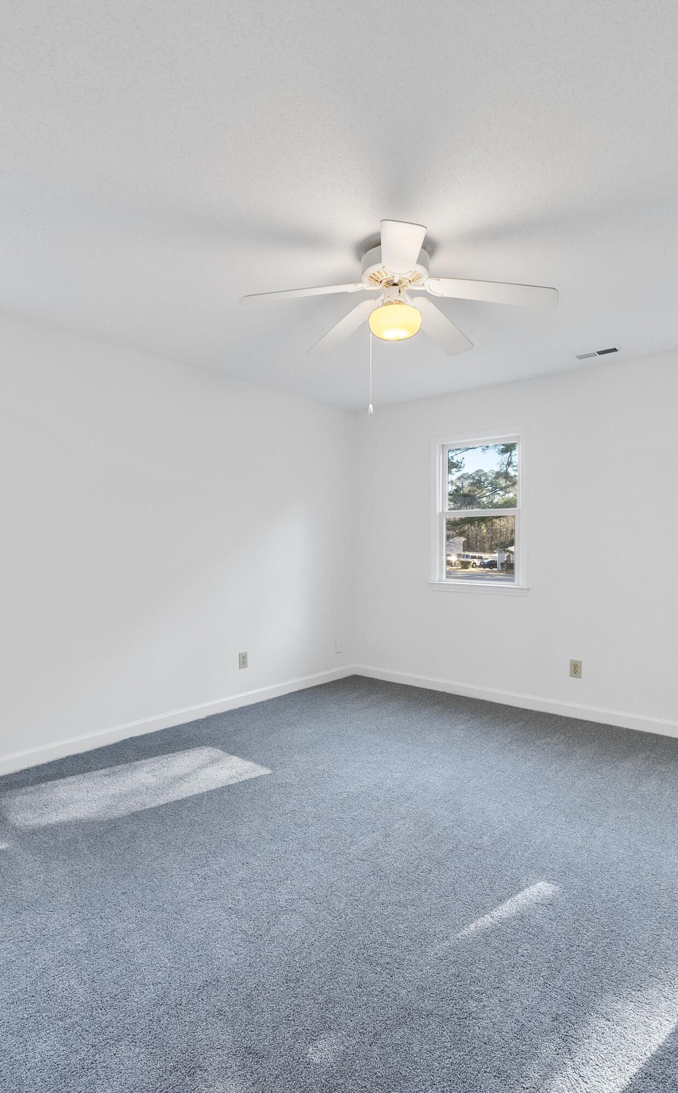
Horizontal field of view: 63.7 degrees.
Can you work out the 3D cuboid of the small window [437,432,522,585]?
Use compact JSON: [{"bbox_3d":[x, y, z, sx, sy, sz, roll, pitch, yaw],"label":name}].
[{"bbox_3d":[1.092,-0.268,4.277,0.730,1.160,0.080,1,1,40],"label":"small window"}]

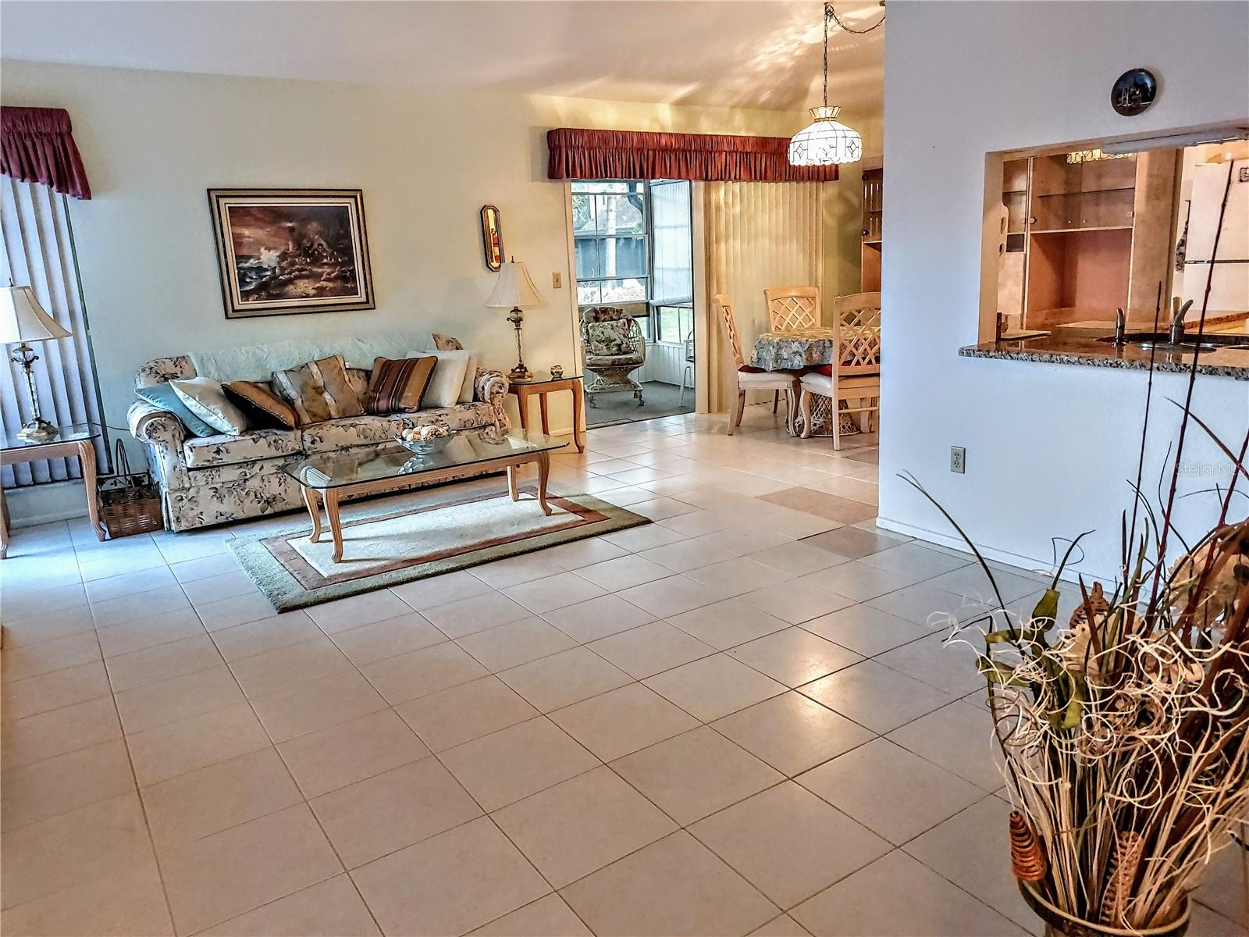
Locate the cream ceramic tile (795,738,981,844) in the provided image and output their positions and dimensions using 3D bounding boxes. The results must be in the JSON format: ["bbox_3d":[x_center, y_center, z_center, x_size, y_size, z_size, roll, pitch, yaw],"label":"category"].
[{"bbox_3d":[0.655,0.778,2.122,0.335,0.010,0.335,-11,15,-33],"label":"cream ceramic tile"}]

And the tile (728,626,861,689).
[{"bbox_3d":[0.554,0.611,2.815,0.332,0.010,0.327,-11,16,-33],"label":"tile"}]

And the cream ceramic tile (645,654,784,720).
[{"bbox_3d":[0.283,0.680,2.707,0.333,0.010,0.333,-11,16,-33],"label":"cream ceramic tile"}]

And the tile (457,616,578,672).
[{"bbox_3d":[-0.375,0.617,3.027,0.335,0.010,0.335,-11,15,-33],"label":"tile"}]

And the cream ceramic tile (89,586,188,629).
[{"bbox_3d":[-1.974,0.561,3.552,0.335,0.010,0.335,-11,16,-33],"label":"cream ceramic tile"}]

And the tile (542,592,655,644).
[{"bbox_3d":[-0.098,0.560,3.207,0.335,0.010,0.335,-11,16,-33],"label":"tile"}]

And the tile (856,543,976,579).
[{"bbox_3d":[1.219,0.397,3.669,0.335,0.010,0.335,-11,15,-33],"label":"tile"}]

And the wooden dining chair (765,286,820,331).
[{"bbox_3d":[1.506,-0.955,7.134,0.500,1.040,0.600,-5,13,-11],"label":"wooden dining chair"}]

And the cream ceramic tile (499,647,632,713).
[{"bbox_3d":[-0.188,0.671,2.755,0.335,0.010,0.335,-11,15,-33],"label":"cream ceramic tile"}]

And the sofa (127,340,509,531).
[{"bbox_3d":[-1.803,-0.296,5.212,2.056,0.843,0.883,-11,16,-33],"label":"sofa"}]

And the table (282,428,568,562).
[{"bbox_3d":[-0.987,0.113,4.439,1.345,0.400,0.710,-11,16,-33],"label":"table"}]

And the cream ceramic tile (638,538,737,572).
[{"bbox_3d":[0.278,0.388,3.825,0.333,0.010,0.330,-11,16,-33],"label":"cream ceramic tile"}]

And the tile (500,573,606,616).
[{"bbox_3d":[-0.274,0.506,3.517,0.336,0.010,0.336,-11,16,-33],"label":"tile"}]

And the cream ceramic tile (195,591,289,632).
[{"bbox_3d":[-1.500,0.564,3.477,0.335,0.010,0.335,-11,15,-33],"label":"cream ceramic tile"}]

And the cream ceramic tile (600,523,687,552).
[{"bbox_3d":[0.094,0.336,4.169,0.333,0.010,0.333,-11,16,-33],"label":"cream ceramic tile"}]

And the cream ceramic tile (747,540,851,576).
[{"bbox_3d":[0.765,0.396,3.812,0.333,0.010,0.333,-11,16,-33],"label":"cream ceramic tile"}]

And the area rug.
[{"bbox_3d":[-0.912,0.315,4.386,1.810,0.015,1.190,-11,15,-33],"label":"area rug"}]

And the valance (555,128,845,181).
[{"bbox_3d":[0.680,-2.502,7.025,2.898,0.354,0.152,-11,16,-33],"label":"valance"}]

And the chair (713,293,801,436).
[{"bbox_3d":[1.011,-0.784,6.480,0.600,1.020,0.490,2,14,16],"label":"chair"}]

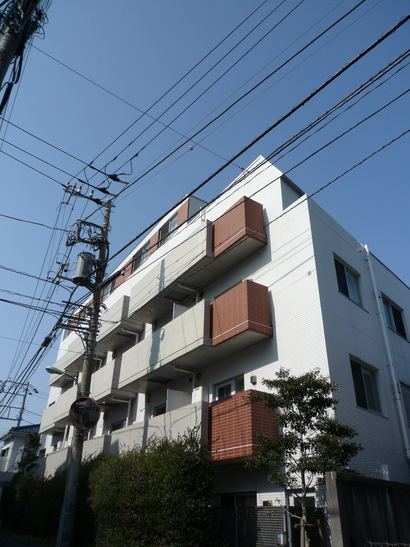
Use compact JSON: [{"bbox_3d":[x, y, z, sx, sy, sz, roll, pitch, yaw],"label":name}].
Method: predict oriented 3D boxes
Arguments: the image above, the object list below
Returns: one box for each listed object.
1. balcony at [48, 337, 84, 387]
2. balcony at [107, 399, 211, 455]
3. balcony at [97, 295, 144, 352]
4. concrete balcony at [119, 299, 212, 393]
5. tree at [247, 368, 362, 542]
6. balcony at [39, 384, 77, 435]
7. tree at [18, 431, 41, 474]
[{"bbox_3d":[-7.504,5.006,23.499,1.018,1.344,7.716,19,-35,-28],"label":"balcony"},{"bbox_3d":[-1.228,5.066,12.143,1.018,1.333,5.751,19,-35,-28],"label":"balcony"},{"bbox_3d":[-3.991,2.385,18.820,1.018,1.344,3.539,19,-35,-28],"label":"balcony"},{"bbox_3d":[-1.144,2.635,13.529,1.018,1.333,5.695,19,-35,-28],"label":"concrete balcony"},{"bbox_3d":[1.549,3.237,6.189,1.850,3.700,1.850,19,-35,-28],"label":"tree"},{"bbox_3d":[-7.572,7.431,22.090,1.018,1.333,7.716,19,-35,-28],"label":"balcony"},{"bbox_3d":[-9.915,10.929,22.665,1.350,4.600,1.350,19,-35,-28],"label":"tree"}]

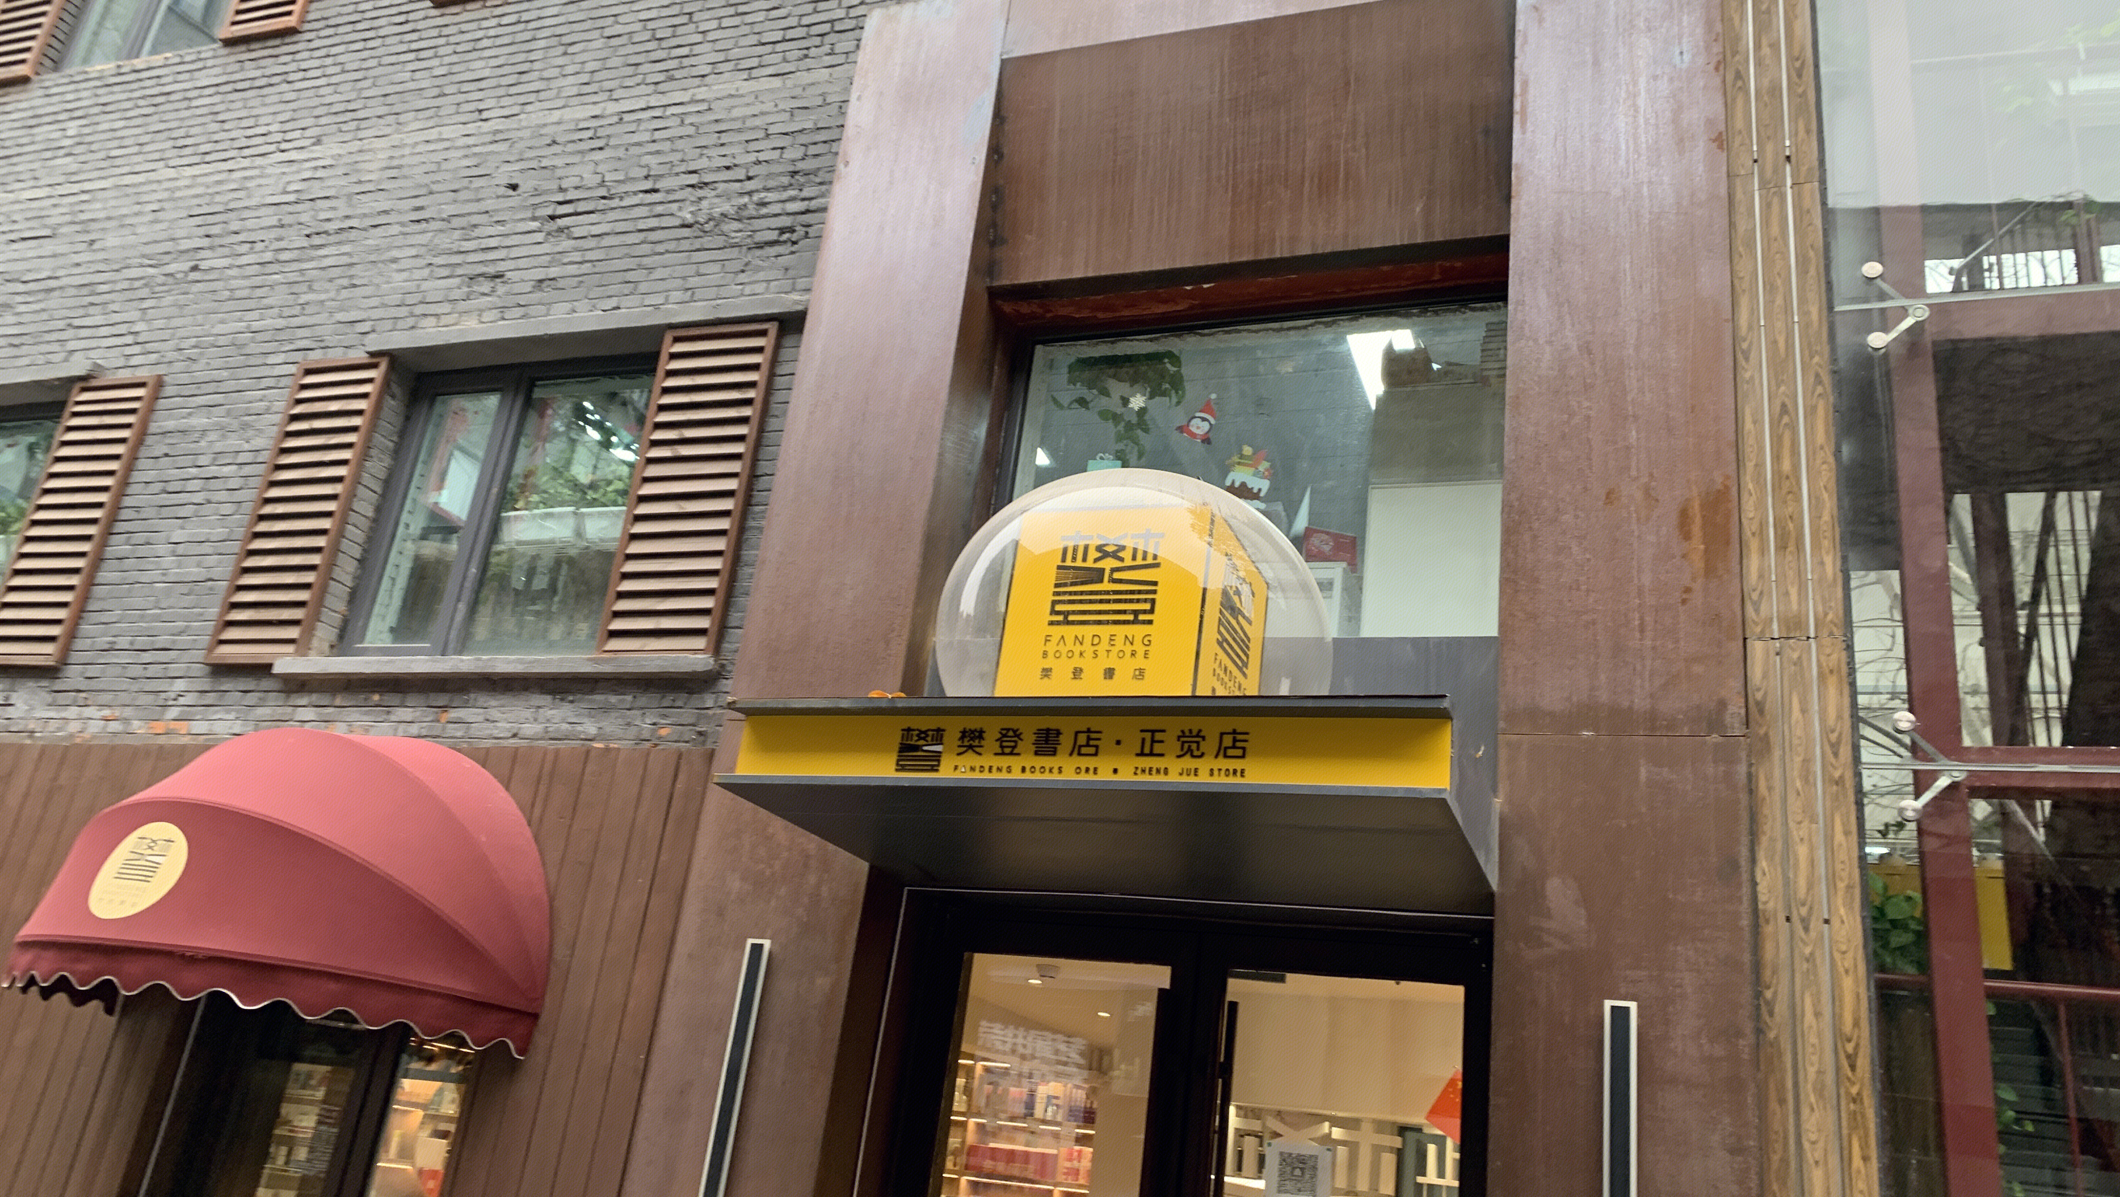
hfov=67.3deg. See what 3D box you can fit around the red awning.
[{"bbox_3d":[-2.983,0.918,5.809,2.080,1.180,1.070,-1,-21,22],"label":"red awning"}]

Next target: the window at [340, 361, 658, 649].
[{"bbox_3d":[-2.394,-0.373,6.953,1.500,1.470,0.100,-1,-21,22],"label":"window"}]

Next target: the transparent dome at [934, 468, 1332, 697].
[{"bbox_3d":[0.236,0.042,4.797,1.180,0.830,1.180,-1,-21,22],"label":"transparent dome"}]

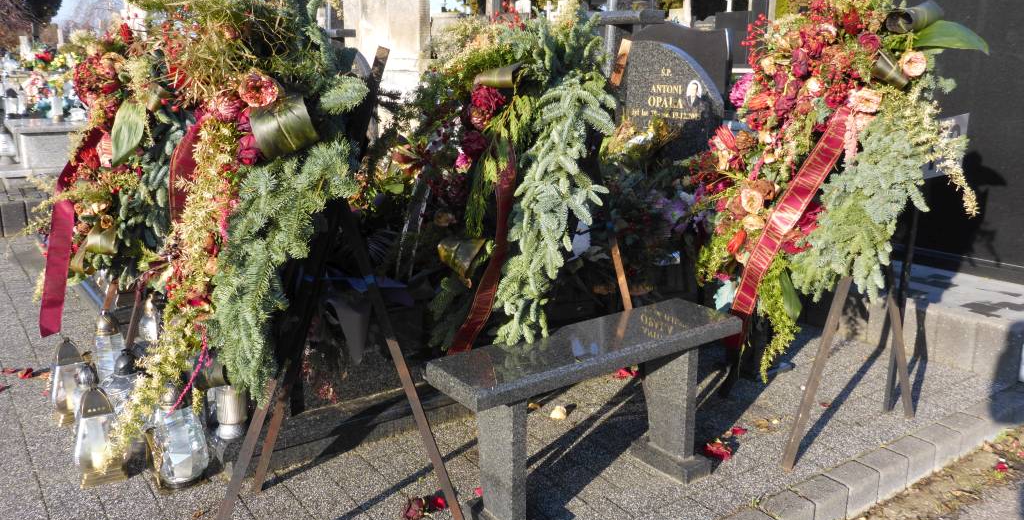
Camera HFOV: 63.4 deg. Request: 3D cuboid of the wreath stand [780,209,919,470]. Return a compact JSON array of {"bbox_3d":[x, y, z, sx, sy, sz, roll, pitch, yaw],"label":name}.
[{"bbox_3d":[1.186,-0.054,2.885,0.690,1.350,0.620,-3,14,-7],"label":"wreath stand"}]

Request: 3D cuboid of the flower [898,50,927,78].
[{"bbox_3d":[1.073,-0.524,2.220,0.074,0.074,0.056,7,16,29],"label":"flower"}]

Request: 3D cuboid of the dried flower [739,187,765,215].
[{"bbox_3d":[0.732,-0.182,2.530,0.076,0.080,0.060,8,16,30],"label":"dried flower"}]

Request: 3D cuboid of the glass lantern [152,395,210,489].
[{"bbox_3d":[-0.986,0.498,2.422,0.165,0.304,0.165,-6,15,-22],"label":"glass lantern"}]

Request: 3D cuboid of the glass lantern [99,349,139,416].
[{"bbox_3d":[-1.259,0.432,2.732,0.172,0.297,0.172,-7,15,-25],"label":"glass lantern"}]

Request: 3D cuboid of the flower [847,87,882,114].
[{"bbox_3d":[1.141,-0.516,2.680,0.110,0.095,0.075,6,16,25],"label":"flower"}]

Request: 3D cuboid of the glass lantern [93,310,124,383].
[{"bbox_3d":[-1.732,0.366,3.513,0.130,0.310,0.130,-8,16,-27],"label":"glass lantern"}]

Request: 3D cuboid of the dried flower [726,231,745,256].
[{"bbox_3d":[0.694,-0.051,2.560,0.058,0.076,0.052,10,17,36],"label":"dried flower"}]

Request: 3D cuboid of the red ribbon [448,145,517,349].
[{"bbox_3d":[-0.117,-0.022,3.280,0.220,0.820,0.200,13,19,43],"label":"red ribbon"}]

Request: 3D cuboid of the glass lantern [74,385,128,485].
[{"bbox_3d":[-1.351,0.557,2.709,0.138,0.320,0.138,-7,15,-23],"label":"glass lantern"}]

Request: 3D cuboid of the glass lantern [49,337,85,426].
[{"bbox_3d":[-1.672,0.451,3.151,0.138,0.320,0.138,-7,15,-23],"label":"glass lantern"}]

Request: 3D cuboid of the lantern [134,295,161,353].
[{"bbox_3d":[-1.677,0.306,3.780,0.120,0.297,0.120,-7,15,-24],"label":"lantern"}]

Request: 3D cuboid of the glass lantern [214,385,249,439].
[{"bbox_3d":[-0.888,0.456,2.588,0.100,0.180,0.100,-6,15,-19],"label":"glass lantern"}]

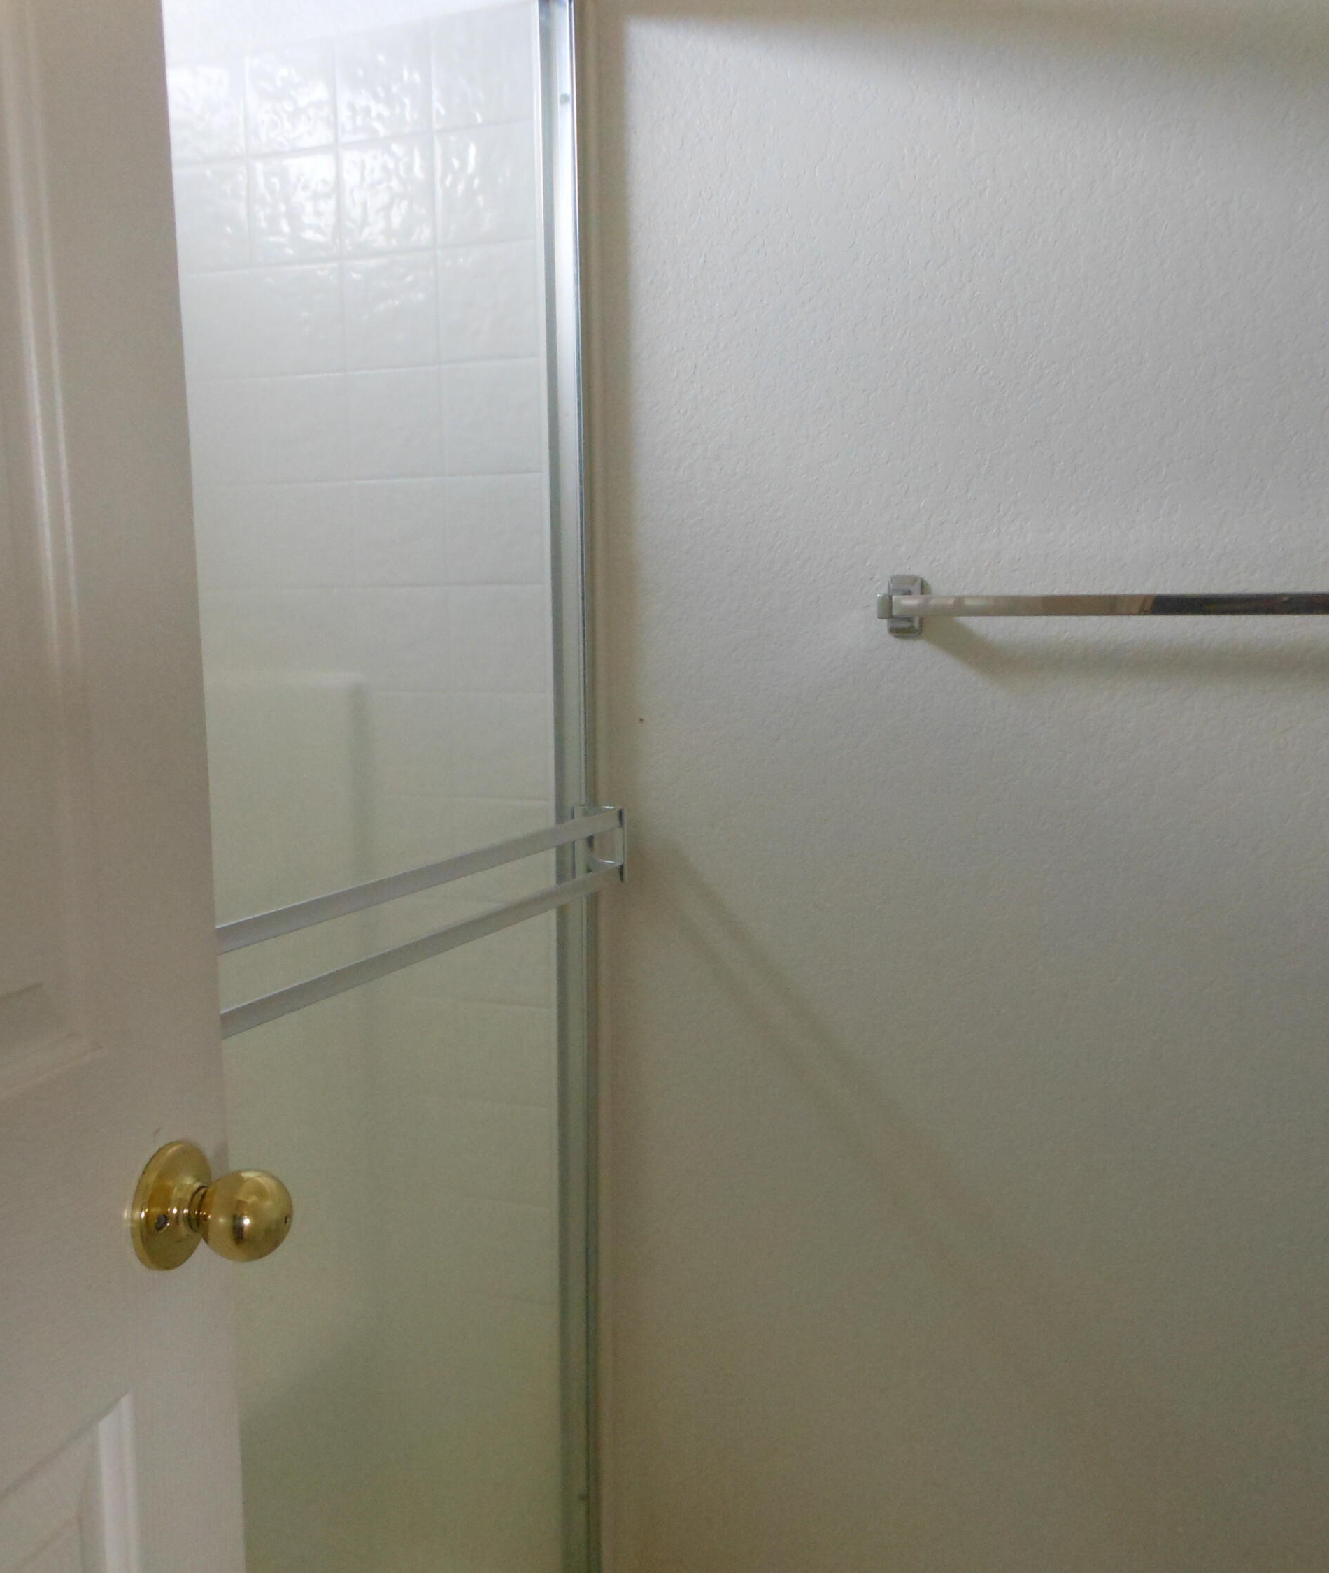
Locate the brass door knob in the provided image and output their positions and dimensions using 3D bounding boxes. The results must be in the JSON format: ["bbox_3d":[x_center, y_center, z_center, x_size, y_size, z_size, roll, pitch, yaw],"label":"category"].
[{"bbox_3d":[-0.237,0.231,0.822,0.069,0.071,0.071,2,7,17],"label":"brass door knob"}]

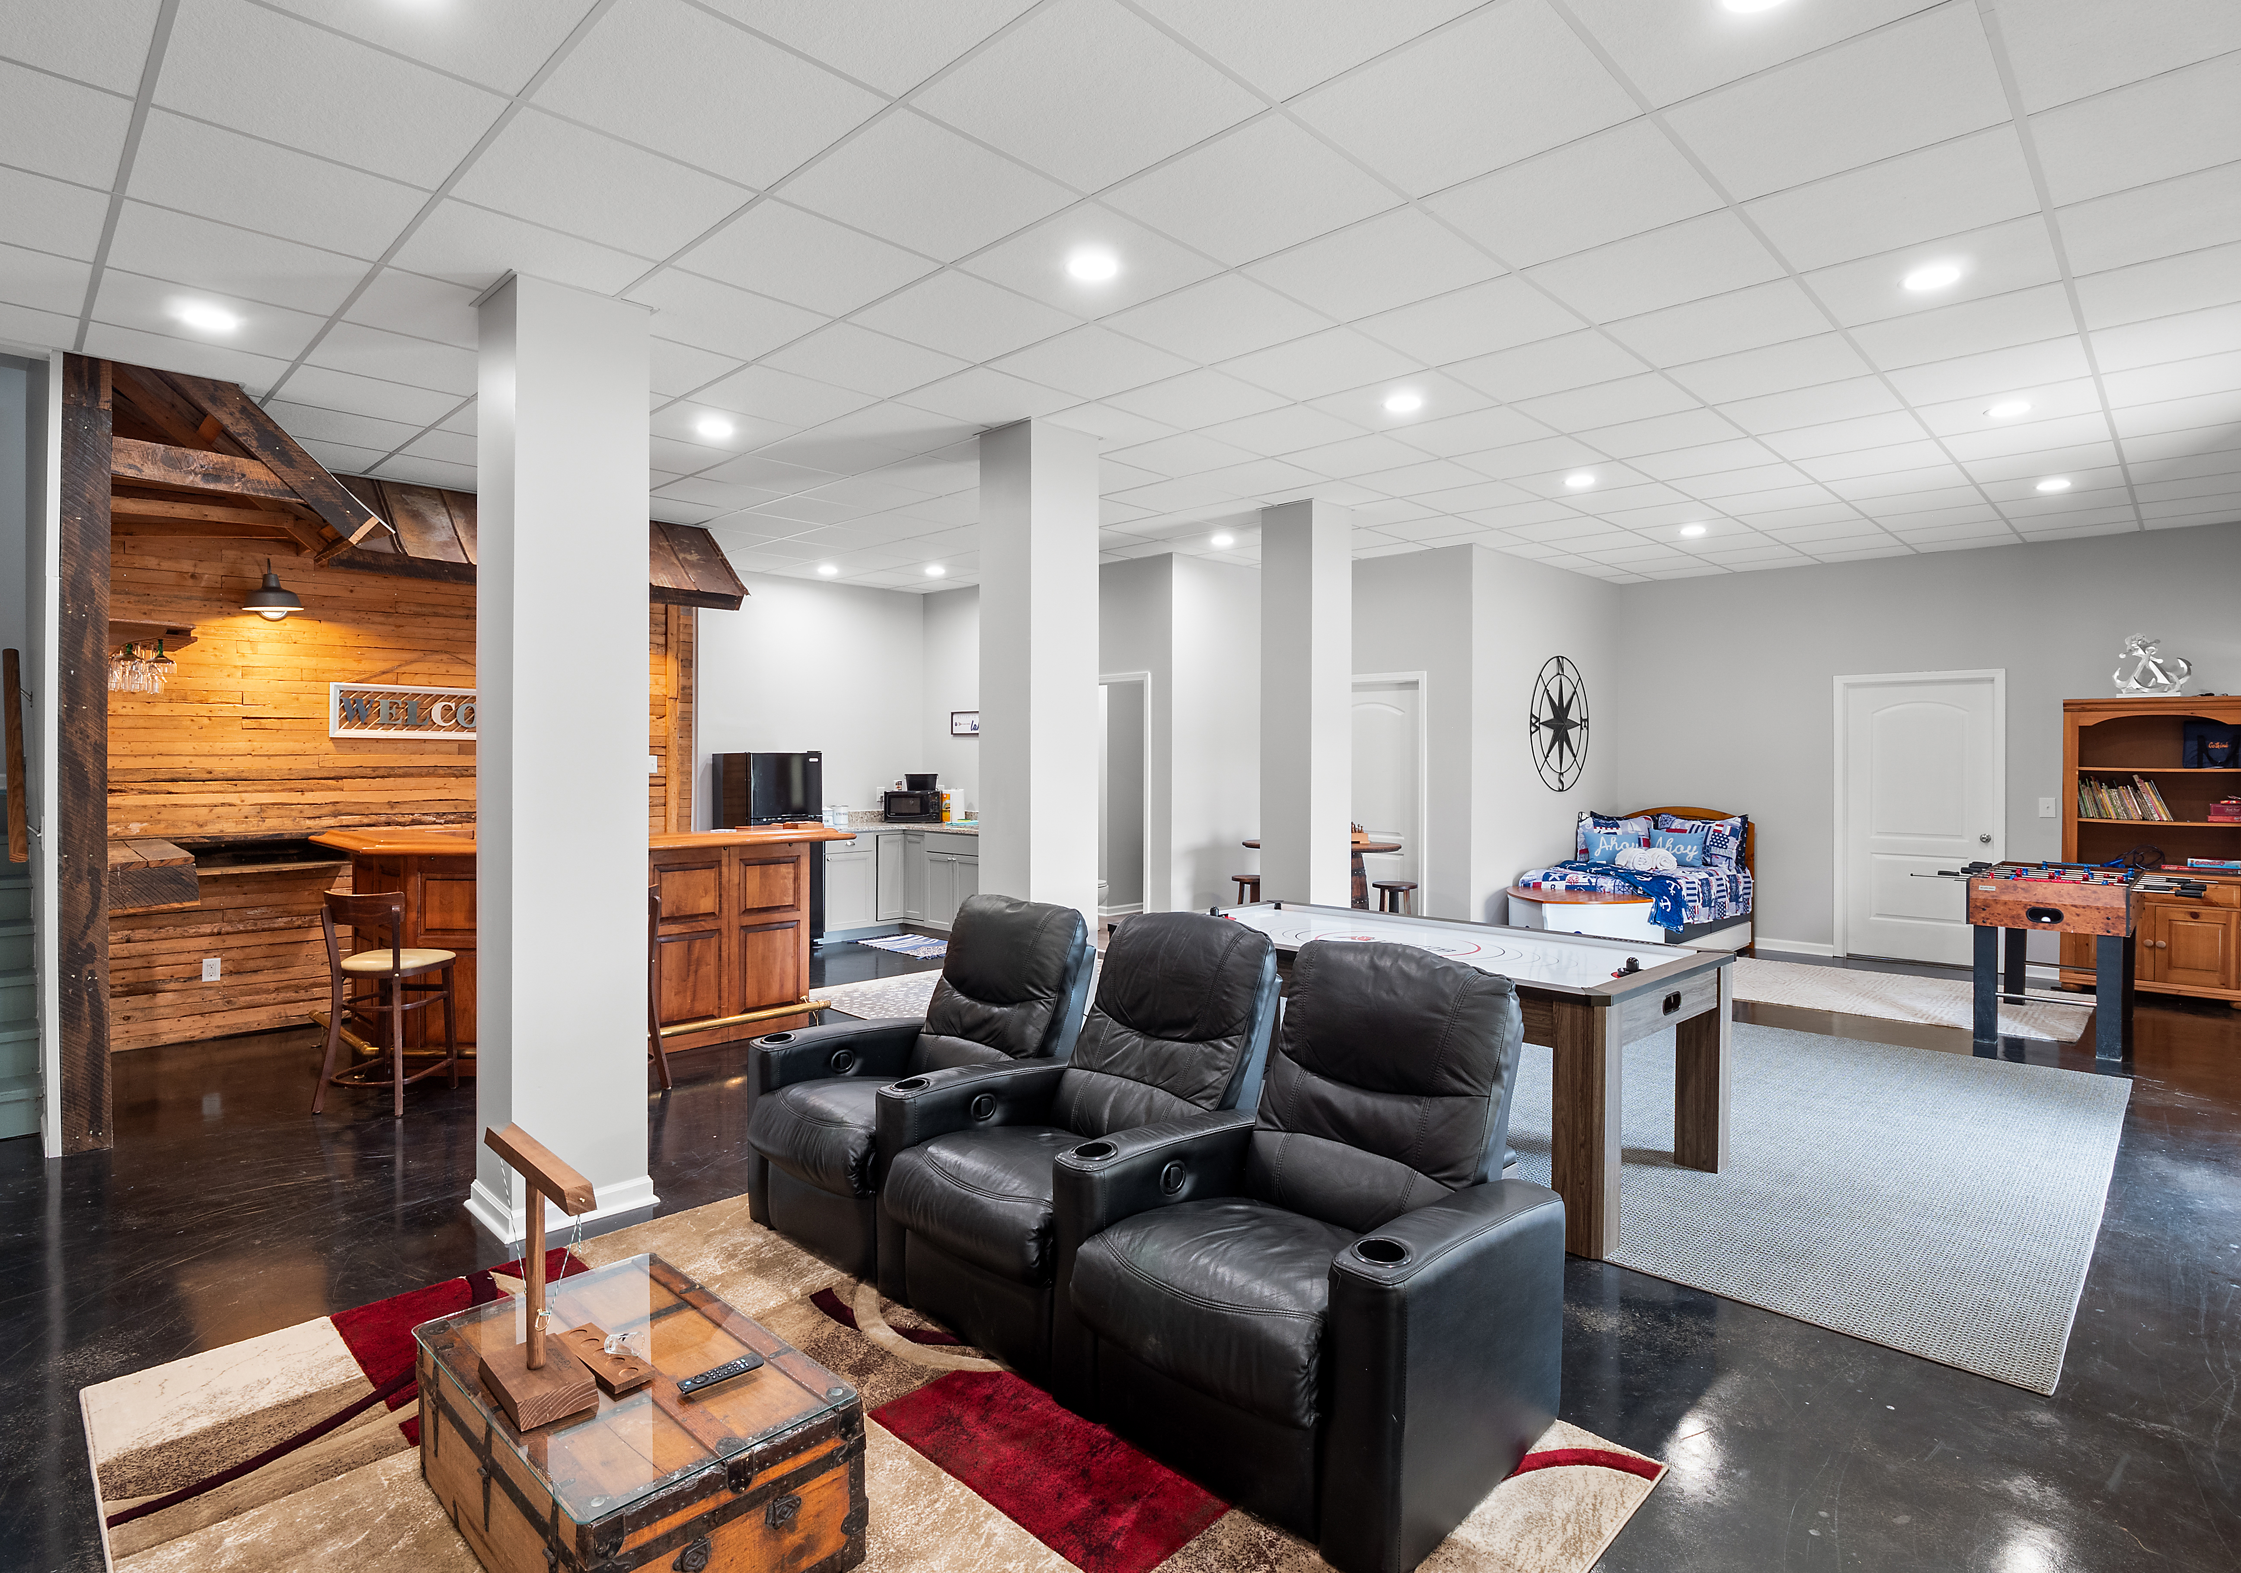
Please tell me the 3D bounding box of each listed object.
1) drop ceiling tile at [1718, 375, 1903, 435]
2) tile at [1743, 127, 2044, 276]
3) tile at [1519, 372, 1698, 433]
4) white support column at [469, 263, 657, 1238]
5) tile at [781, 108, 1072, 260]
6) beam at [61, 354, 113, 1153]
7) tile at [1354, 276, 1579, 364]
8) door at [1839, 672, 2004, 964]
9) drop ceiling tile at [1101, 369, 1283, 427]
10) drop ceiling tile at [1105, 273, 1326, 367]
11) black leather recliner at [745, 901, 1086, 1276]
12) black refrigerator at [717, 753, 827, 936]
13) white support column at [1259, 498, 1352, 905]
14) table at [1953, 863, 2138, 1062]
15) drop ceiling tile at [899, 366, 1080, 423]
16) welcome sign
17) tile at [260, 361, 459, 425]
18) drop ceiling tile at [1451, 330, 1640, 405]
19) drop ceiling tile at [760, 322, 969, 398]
[{"bbox_3d":[3.006,-1.659,4.514,0.590,0.020,0.590,1,1,44],"label":"drop ceiling tile"},{"bbox_3d":[2.154,-1.638,2.893,0.605,0.030,0.605,1,1,44],"label":"tile"},{"bbox_3d":[2.116,-1.660,4.496,0.590,0.020,0.590,1,1,44],"label":"tile"},{"bbox_3d":[-1.952,-0.098,3.605,0.450,3.096,0.450,1,1,44],"label":"white support column"},{"bbox_3d":[-0.523,-1.625,2.834,0.590,0.020,0.590,1,1,44],"label":"tile"},{"bbox_3d":[-3.995,-0.128,4.005,0.140,3.033,0.145,1,1,44],"label":"beam"},{"bbox_3d":[1.242,-1.659,3.695,0.605,0.030,0.605,1,1,44],"label":"tile"},{"bbox_3d":[5.856,0.253,7.596,0.960,2.130,0.100,1,1,41],"label":"door"},{"bbox_3d":[0.327,-1.643,4.405,0.594,0.025,0.592,1,2,44],"label":"drop ceiling tile"},{"bbox_3d":[0.344,-1.624,3.610,0.594,0.025,0.592,1,2,44],"label":"drop ceiling tile"},{"bbox_3d":[-0.636,0.906,3.424,0.690,1.000,0.900,1,1,44],"label":"black leather recliner"},{"bbox_3d":[-2.916,0.527,8.571,0.650,1.593,0.605,1,1,44],"label":"black refrigerator"},{"bbox_3d":[1.143,-0.169,6.423,0.420,3.096,0.420,1,1,44],"label":"white support column"},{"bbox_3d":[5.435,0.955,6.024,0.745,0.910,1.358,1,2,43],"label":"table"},{"bbox_3d":[-0.581,-1.704,4.544,0.607,0.021,0.607,2,2,45],"label":"drop ceiling tile"},{"bbox_3d":[-4.009,-0.437,6.110,1.043,0.306,0.039,-1,2,-41],"label":"welcome sign"},{"bbox_3d":[-3.326,-1.717,4.566,0.607,0.021,0.607,2,2,45],"label":"tile"},{"bbox_3d":[1.681,-1.669,4.106,0.605,0.030,0.605,1,1,44],"label":"drop ceiling tile"},{"bbox_3d":[-1.003,-1.669,4.080,0.605,0.030,0.605,1,1,44],"label":"drop ceiling tile"}]

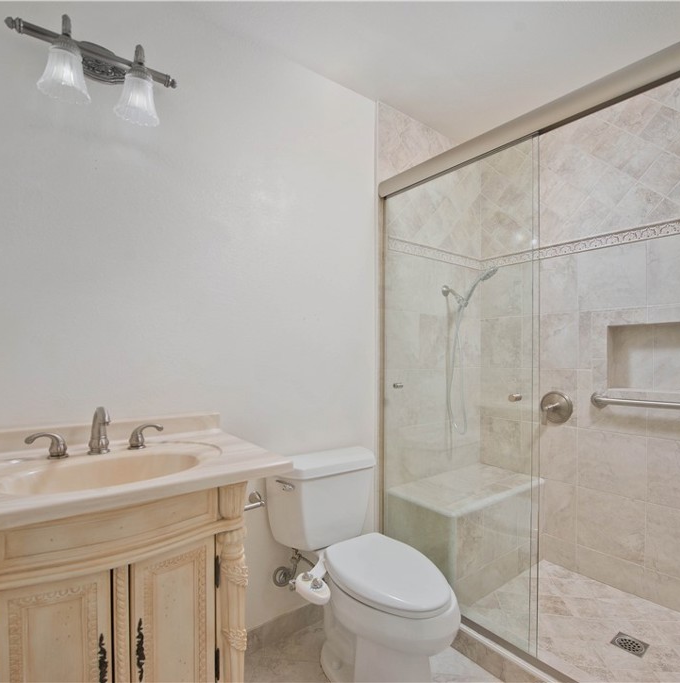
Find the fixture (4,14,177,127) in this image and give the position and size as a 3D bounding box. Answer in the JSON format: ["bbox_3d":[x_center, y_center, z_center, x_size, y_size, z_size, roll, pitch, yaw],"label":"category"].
[{"bbox_3d":[-0.734,-0.833,1.229,0.450,0.232,0.165,1,-1,-37],"label":"fixture"}]

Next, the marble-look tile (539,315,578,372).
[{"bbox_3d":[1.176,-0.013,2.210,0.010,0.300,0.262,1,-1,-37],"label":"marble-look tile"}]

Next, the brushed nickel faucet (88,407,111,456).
[{"bbox_3d":[-0.680,0.259,1.139,0.055,0.135,0.140,1,-1,-37],"label":"brushed nickel faucet"}]

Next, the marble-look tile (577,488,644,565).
[{"bbox_3d":[1.357,0.923,2.007,0.010,0.305,0.303,1,-1,-43],"label":"marble-look tile"}]

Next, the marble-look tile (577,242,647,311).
[{"bbox_3d":[1.368,-0.320,2.014,0.010,0.306,0.303,1,-1,-43],"label":"marble-look tile"}]

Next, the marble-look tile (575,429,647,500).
[{"bbox_3d":[1.361,0.615,2.006,0.010,0.306,0.303,1,-1,-43],"label":"marble-look tile"}]

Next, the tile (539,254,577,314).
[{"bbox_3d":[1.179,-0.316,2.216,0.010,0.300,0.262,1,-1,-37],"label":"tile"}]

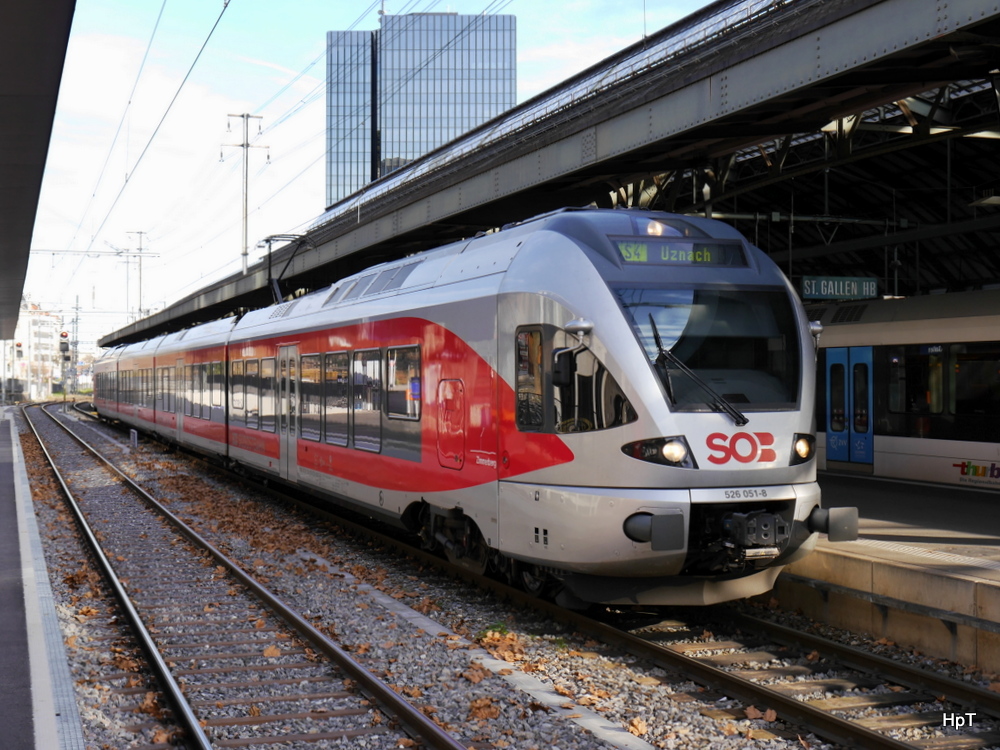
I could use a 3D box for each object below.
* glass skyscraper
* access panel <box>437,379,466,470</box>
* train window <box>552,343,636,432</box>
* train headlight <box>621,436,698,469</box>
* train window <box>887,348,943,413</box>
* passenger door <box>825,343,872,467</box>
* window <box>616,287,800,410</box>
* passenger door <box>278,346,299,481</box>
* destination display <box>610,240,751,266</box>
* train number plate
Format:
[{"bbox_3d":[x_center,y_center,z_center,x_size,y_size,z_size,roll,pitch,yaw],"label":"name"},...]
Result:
[{"bbox_3d":[-11.889,-25.062,222.080,28.300,56.600,18.000,0,0,0],"label":"glass skyscraper"},{"bbox_3d":[-0.541,0.547,16.253,0.060,1.000,1.022,0,0,-19],"label":"access panel"},{"bbox_3d":[0.843,0.118,13.136,0.200,0.870,1.020,0,0,-45],"label":"train window"},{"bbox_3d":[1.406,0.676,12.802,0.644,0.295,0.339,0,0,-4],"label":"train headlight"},{"bbox_3d":[7.231,0.090,25.055,0.080,1.132,1.568,0,0,-19],"label":"train window"},{"bbox_3d":[6.553,0.567,27.017,0.100,2.200,1.562,0,0,-19],"label":"passenger door"},{"bbox_3d":[2.034,-0.244,13.179,1.780,1.300,0.240,0,-28,-19],"label":"window"},{"bbox_3d":[-3.707,0.654,25.442,0.100,2.300,1.620,0,0,-19],"label":"passenger door"},{"bbox_3d":[1.778,-1.168,13.919,1.320,0.290,0.100,0,-33,-19],"label":"destination display"},{"bbox_3d":[2.164,1.059,12.806,1.030,0.140,0.060,0,-18,-19],"label":"train number plate"}]

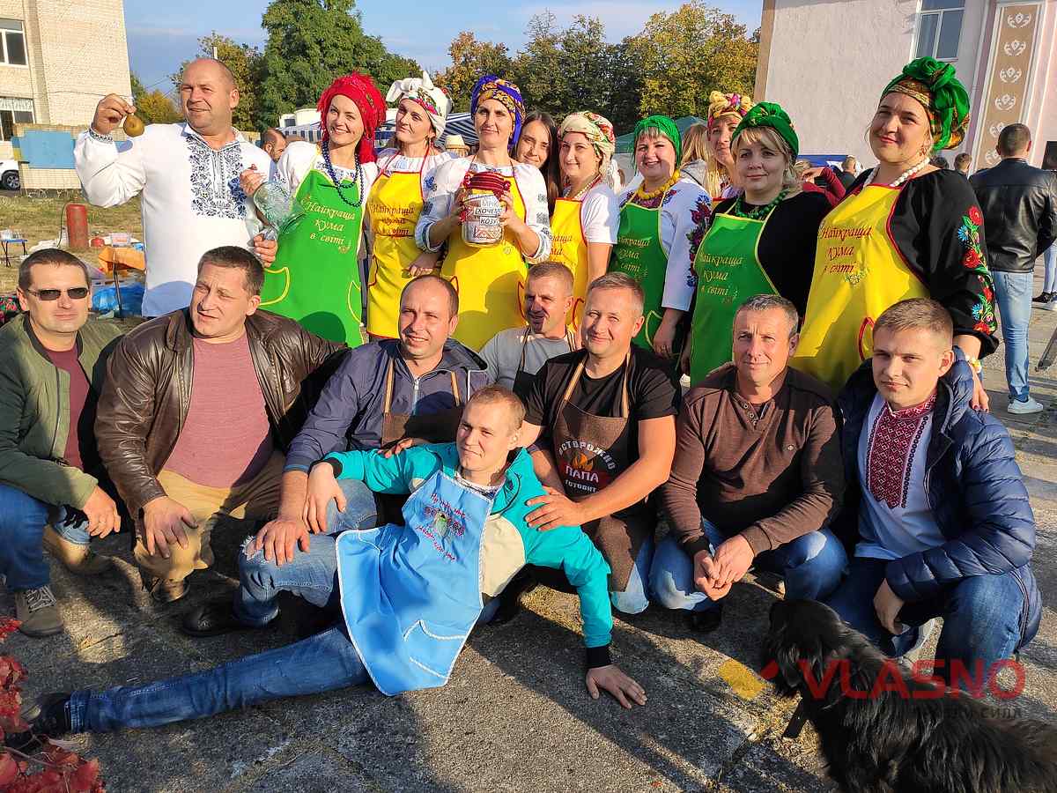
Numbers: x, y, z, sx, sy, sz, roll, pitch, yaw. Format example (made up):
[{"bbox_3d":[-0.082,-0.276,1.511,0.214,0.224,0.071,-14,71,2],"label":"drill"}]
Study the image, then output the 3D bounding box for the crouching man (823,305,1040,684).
[{"bbox_3d":[1.043,0.254,2.159,0.600,1.080,0.620,10,17,29],"label":"crouching man"}]

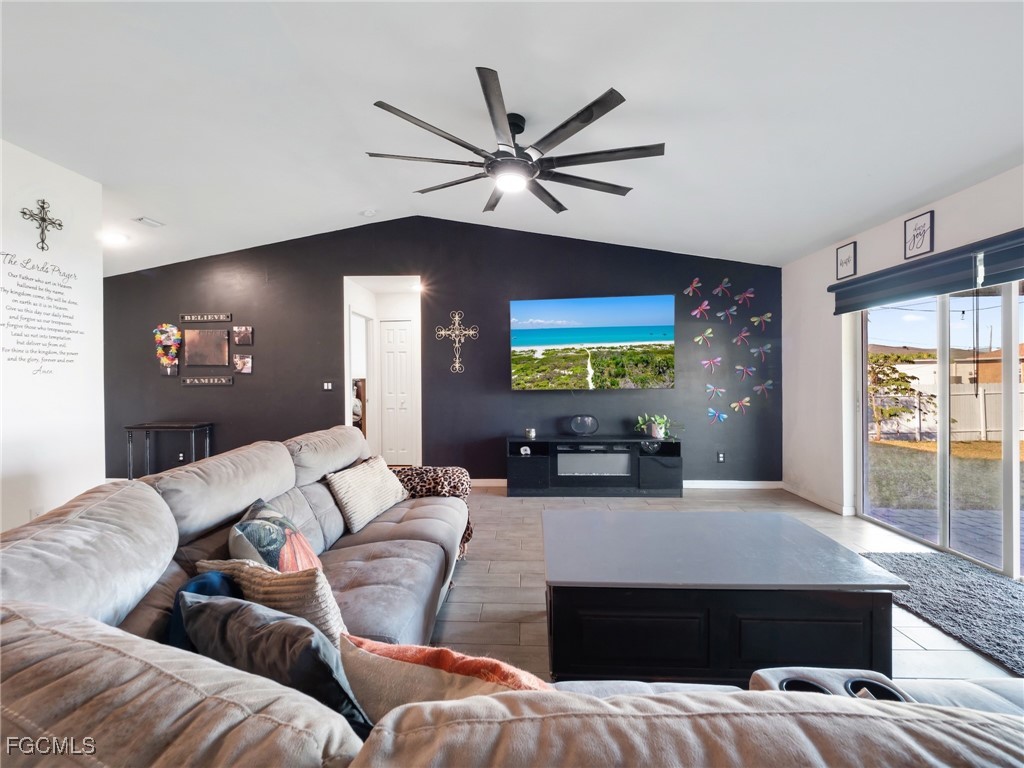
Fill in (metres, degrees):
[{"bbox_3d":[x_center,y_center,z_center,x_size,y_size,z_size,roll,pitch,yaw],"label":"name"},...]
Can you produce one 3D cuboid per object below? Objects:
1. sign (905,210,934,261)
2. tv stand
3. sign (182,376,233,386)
[{"bbox_3d":[2.994,-1.085,3.047,0.030,0.291,0.198,0,1,1],"label":"sign"},{"bbox_3d":[0.870,0.885,4.520,1.819,0.602,0.355,0,1,1],"label":"tv stand"},{"bbox_3d":[-3.503,-0.030,4.769,0.583,0.100,0.020,0,1,1],"label":"sign"}]

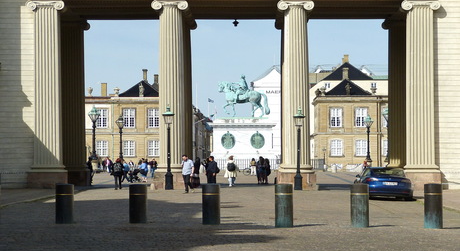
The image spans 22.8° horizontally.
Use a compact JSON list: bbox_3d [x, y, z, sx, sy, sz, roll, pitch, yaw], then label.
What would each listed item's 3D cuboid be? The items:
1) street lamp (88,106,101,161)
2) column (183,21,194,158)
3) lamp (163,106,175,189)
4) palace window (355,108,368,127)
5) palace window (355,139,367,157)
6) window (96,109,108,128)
[{"bbox_3d":[-14.455,0.854,122.000,1.206,5.925,1.206,0,-2,1],"label":"street lamp"},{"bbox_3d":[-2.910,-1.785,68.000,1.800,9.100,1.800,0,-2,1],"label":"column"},{"bbox_3d":[-3.133,1.111,58.800,0.620,4.380,0.620,0,-2,1],"label":"lamp"},{"bbox_3d":[19.130,-1.133,166.000,1.980,2.920,0.300,0,-2,1],"label":"palace window"},{"bbox_3d":[18.641,3.260,162.000,1.700,2.450,0.250,0,-2,1],"label":"palace window"},{"bbox_3d":[-19.574,-1.016,176.000,1.863,2.926,0.250,0,-2,1],"label":"window"}]

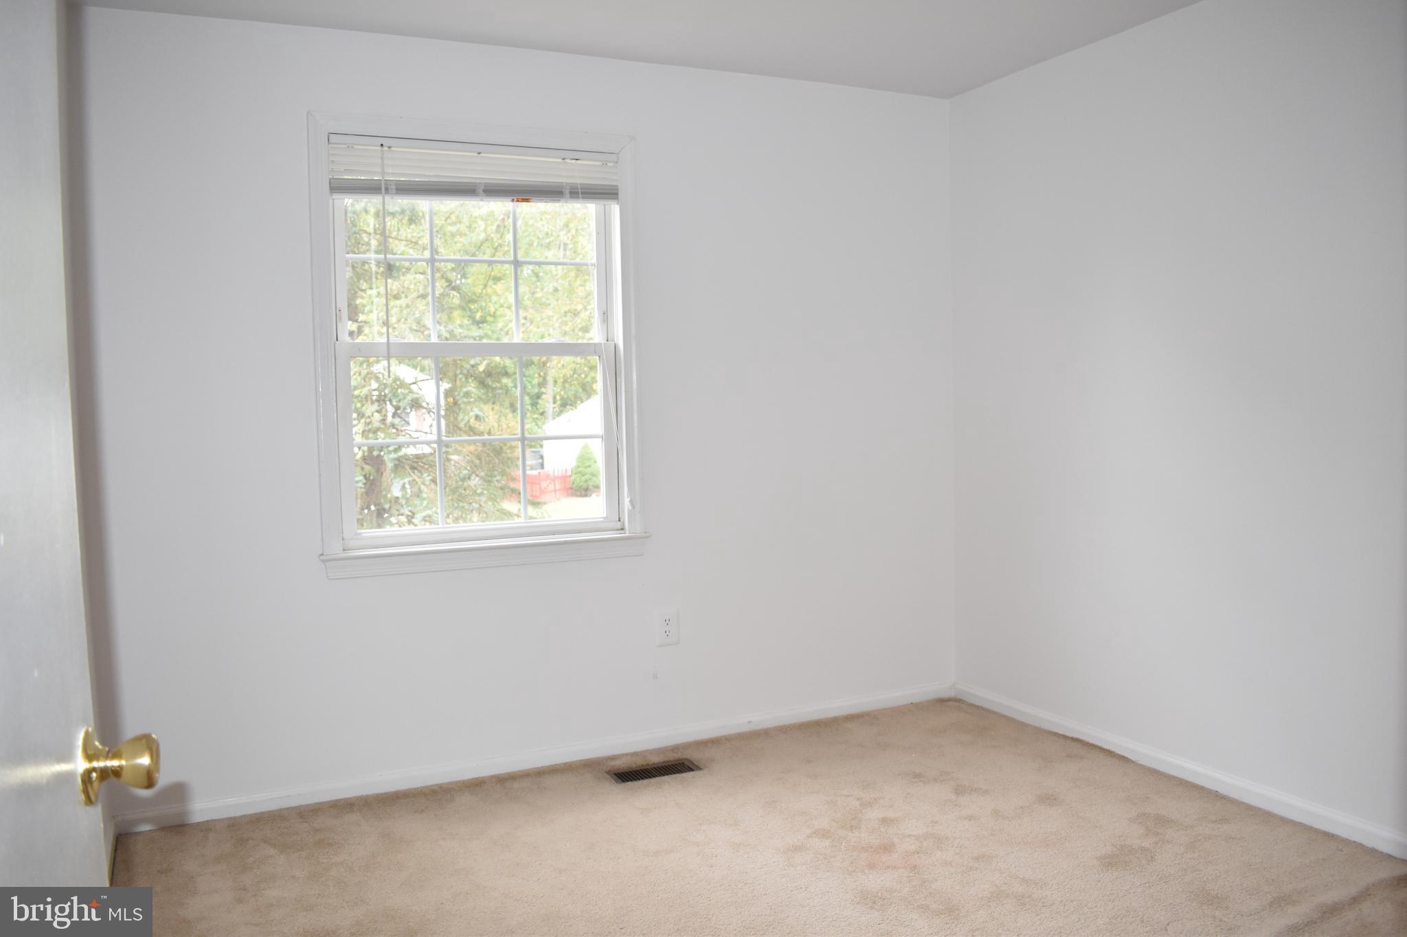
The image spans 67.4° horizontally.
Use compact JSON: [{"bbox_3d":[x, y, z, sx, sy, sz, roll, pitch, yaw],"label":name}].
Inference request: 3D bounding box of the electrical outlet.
[{"bbox_3d":[-0.126,0.561,3.730,0.088,0.131,0.012,-3,4,-25],"label":"electrical outlet"}]

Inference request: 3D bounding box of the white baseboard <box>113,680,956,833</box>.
[{"bbox_3d":[-0.341,0.970,3.650,3.040,0.065,0.016,-3,4,-25],"label":"white baseboard"}]

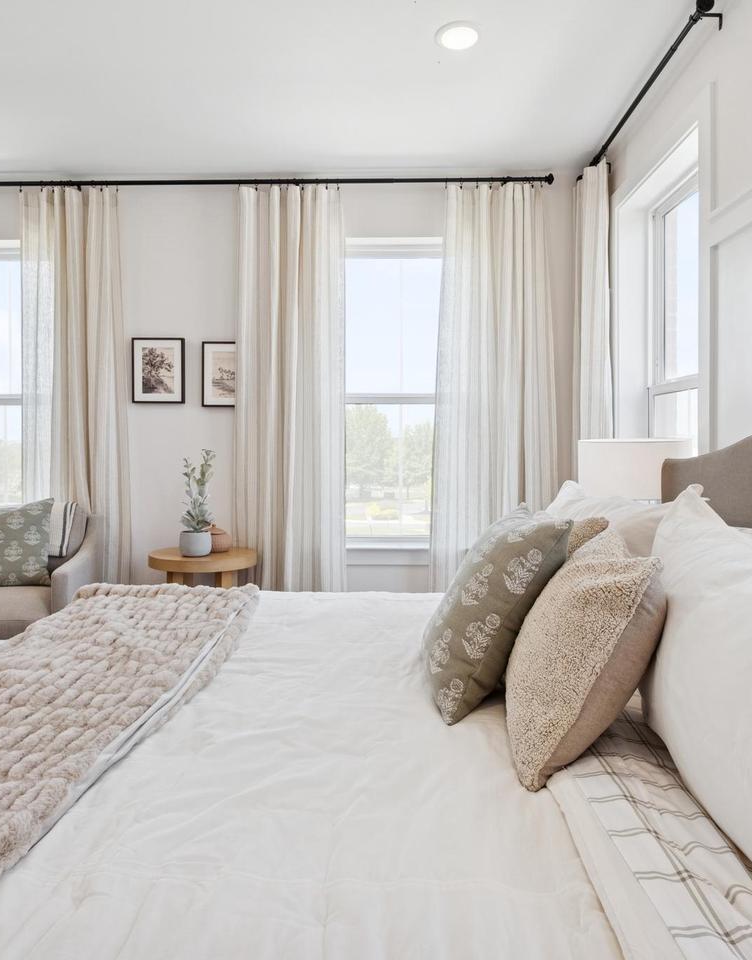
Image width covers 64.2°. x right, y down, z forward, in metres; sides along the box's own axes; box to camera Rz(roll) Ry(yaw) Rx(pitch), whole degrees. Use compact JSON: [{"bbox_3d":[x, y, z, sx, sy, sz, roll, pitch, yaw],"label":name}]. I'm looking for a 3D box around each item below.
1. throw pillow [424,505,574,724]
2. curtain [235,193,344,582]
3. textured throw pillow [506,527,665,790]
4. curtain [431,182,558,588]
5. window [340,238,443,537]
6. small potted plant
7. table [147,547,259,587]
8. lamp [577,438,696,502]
[{"bbox_3d":[0.275,0.257,1.375,0.190,0.470,0.460,32,0,0],"label":"throw pillow"},{"bbox_3d":[-0.498,-0.352,3.380,0.660,2.620,0.140,0,1,1],"label":"curtain"},{"bbox_3d":[0.386,0.300,1.163,0.190,0.440,0.460,30,-1,7],"label":"textured throw pillow"},{"bbox_3d":[0.664,-0.356,3.357,0.720,2.620,0.140,0,1,1],"label":"curtain"},{"bbox_3d":[0.118,-0.514,3.608,0.840,1.830,0.120,0,1,1],"label":"window"},{"bbox_3d":[-0.906,0.114,3.040,0.190,0.540,0.180,0,1,1],"label":"small potted plant"},{"bbox_3d":[-0.878,0.670,3.040,0.550,0.600,0.550,0,1,1],"label":"table"},{"bbox_3d":[0.981,0.132,2.270,0.410,0.570,0.410,0,1,1],"label":"lamp"}]

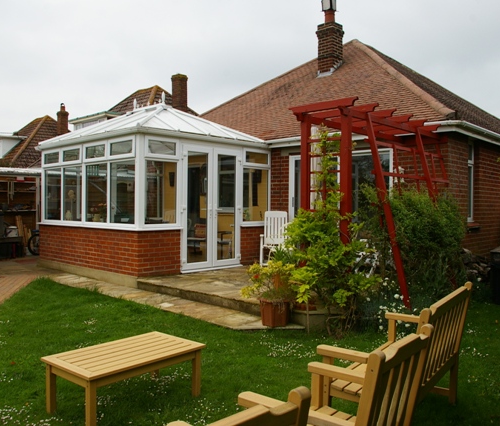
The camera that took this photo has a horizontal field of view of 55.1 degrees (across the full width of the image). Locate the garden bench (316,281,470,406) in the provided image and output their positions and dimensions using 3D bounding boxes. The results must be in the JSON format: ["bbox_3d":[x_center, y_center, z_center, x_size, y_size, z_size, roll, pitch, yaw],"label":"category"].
[{"bbox_3d":[0.997,0.946,3.132,0.652,0.919,1.180,1,1,35],"label":"garden bench"}]

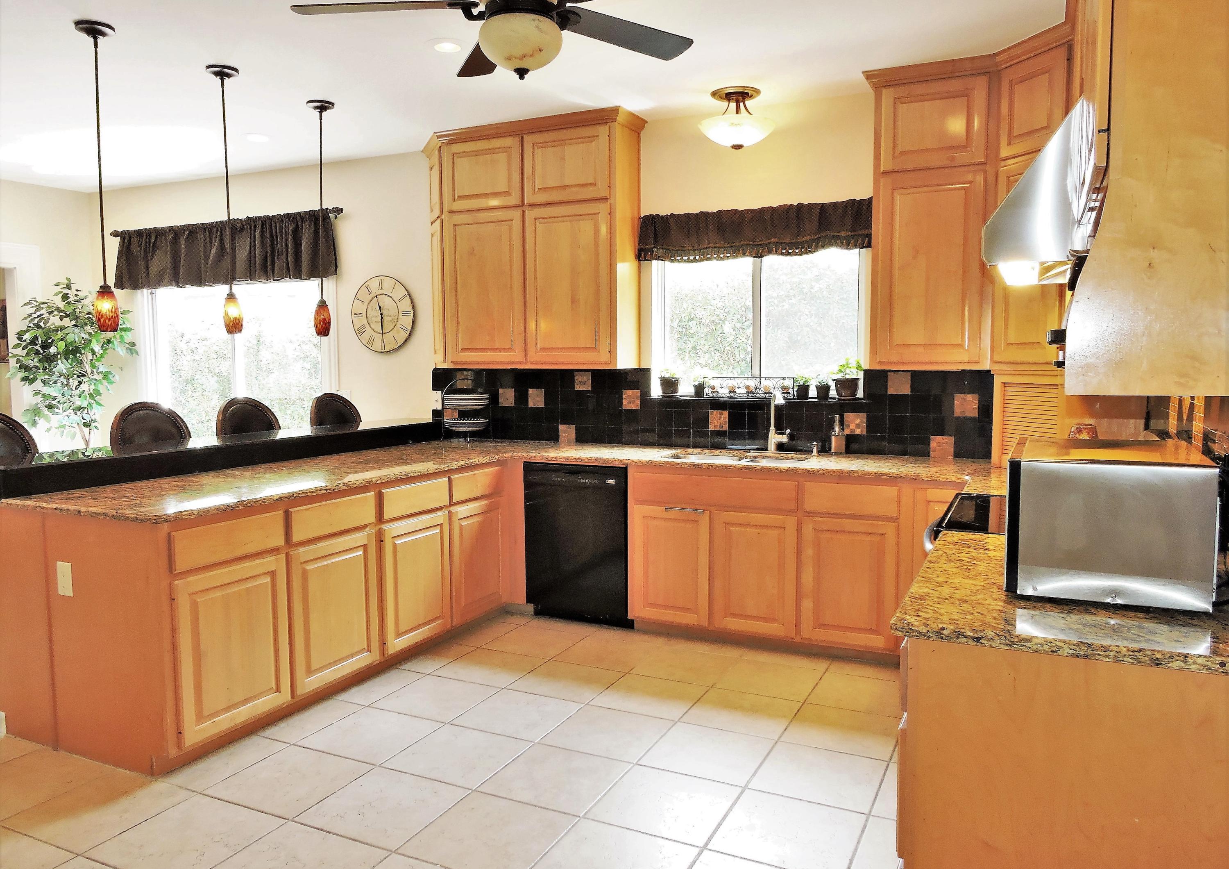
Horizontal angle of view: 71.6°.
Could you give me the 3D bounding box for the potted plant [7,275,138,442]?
[{"bbox_3d":[-4.004,-0.127,6.334,0.970,2.050,0.920,2,5,26],"label":"potted plant"}]

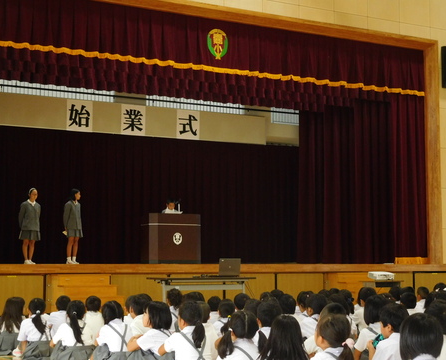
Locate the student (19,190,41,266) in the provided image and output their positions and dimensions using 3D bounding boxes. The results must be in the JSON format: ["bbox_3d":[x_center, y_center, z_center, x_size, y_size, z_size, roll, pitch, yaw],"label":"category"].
[{"bbox_3d":[-3.593,0.858,18.057,0.400,1.415,0.260,3,-6,-29],"label":"student"}]

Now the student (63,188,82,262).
[{"bbox_3d":[-2.859,0.885,18.496,0.380,1.438,0.270,5,-7,-44],"label":"student"}]

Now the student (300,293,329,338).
[{"bbox_3d":[0.797,1.385,8.763,0.390,0.697,0.530,3,-6,-35],"label":"student"}]

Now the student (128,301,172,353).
[{"bbox_3d":[-0.591,1.299,7.666,0.390,0.678,0.530,5,-7,-45],"label":"student"}]

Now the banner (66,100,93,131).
[{"bbox_3d":[-3.042,-1.368,20.656,0.599,0.676,0.020,3,-6,-31],"label":"banner"}]

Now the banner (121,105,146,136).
[{"bbox_3d":[-1.959,-1.314,21.302,0.589,0.679,0.020,3,-6,-31],"label":"banner"}]

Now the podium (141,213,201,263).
[{"bbox_3d":[-1.026,1.198,19.570,1.140,1.000,0.520,3,-6,-31],"label":"podium"}]

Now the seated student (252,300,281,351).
[{"bbox_3d":[0.324,1.258,7.369,0.390,0.708,0.530,3,-6,-35],"label":"seated student"}]

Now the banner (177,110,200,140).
[{"bbox_3d":[-0.775,-1.247,22.008,0.593,0.663,0.020,3,-6,-31],"label":"banner"}]

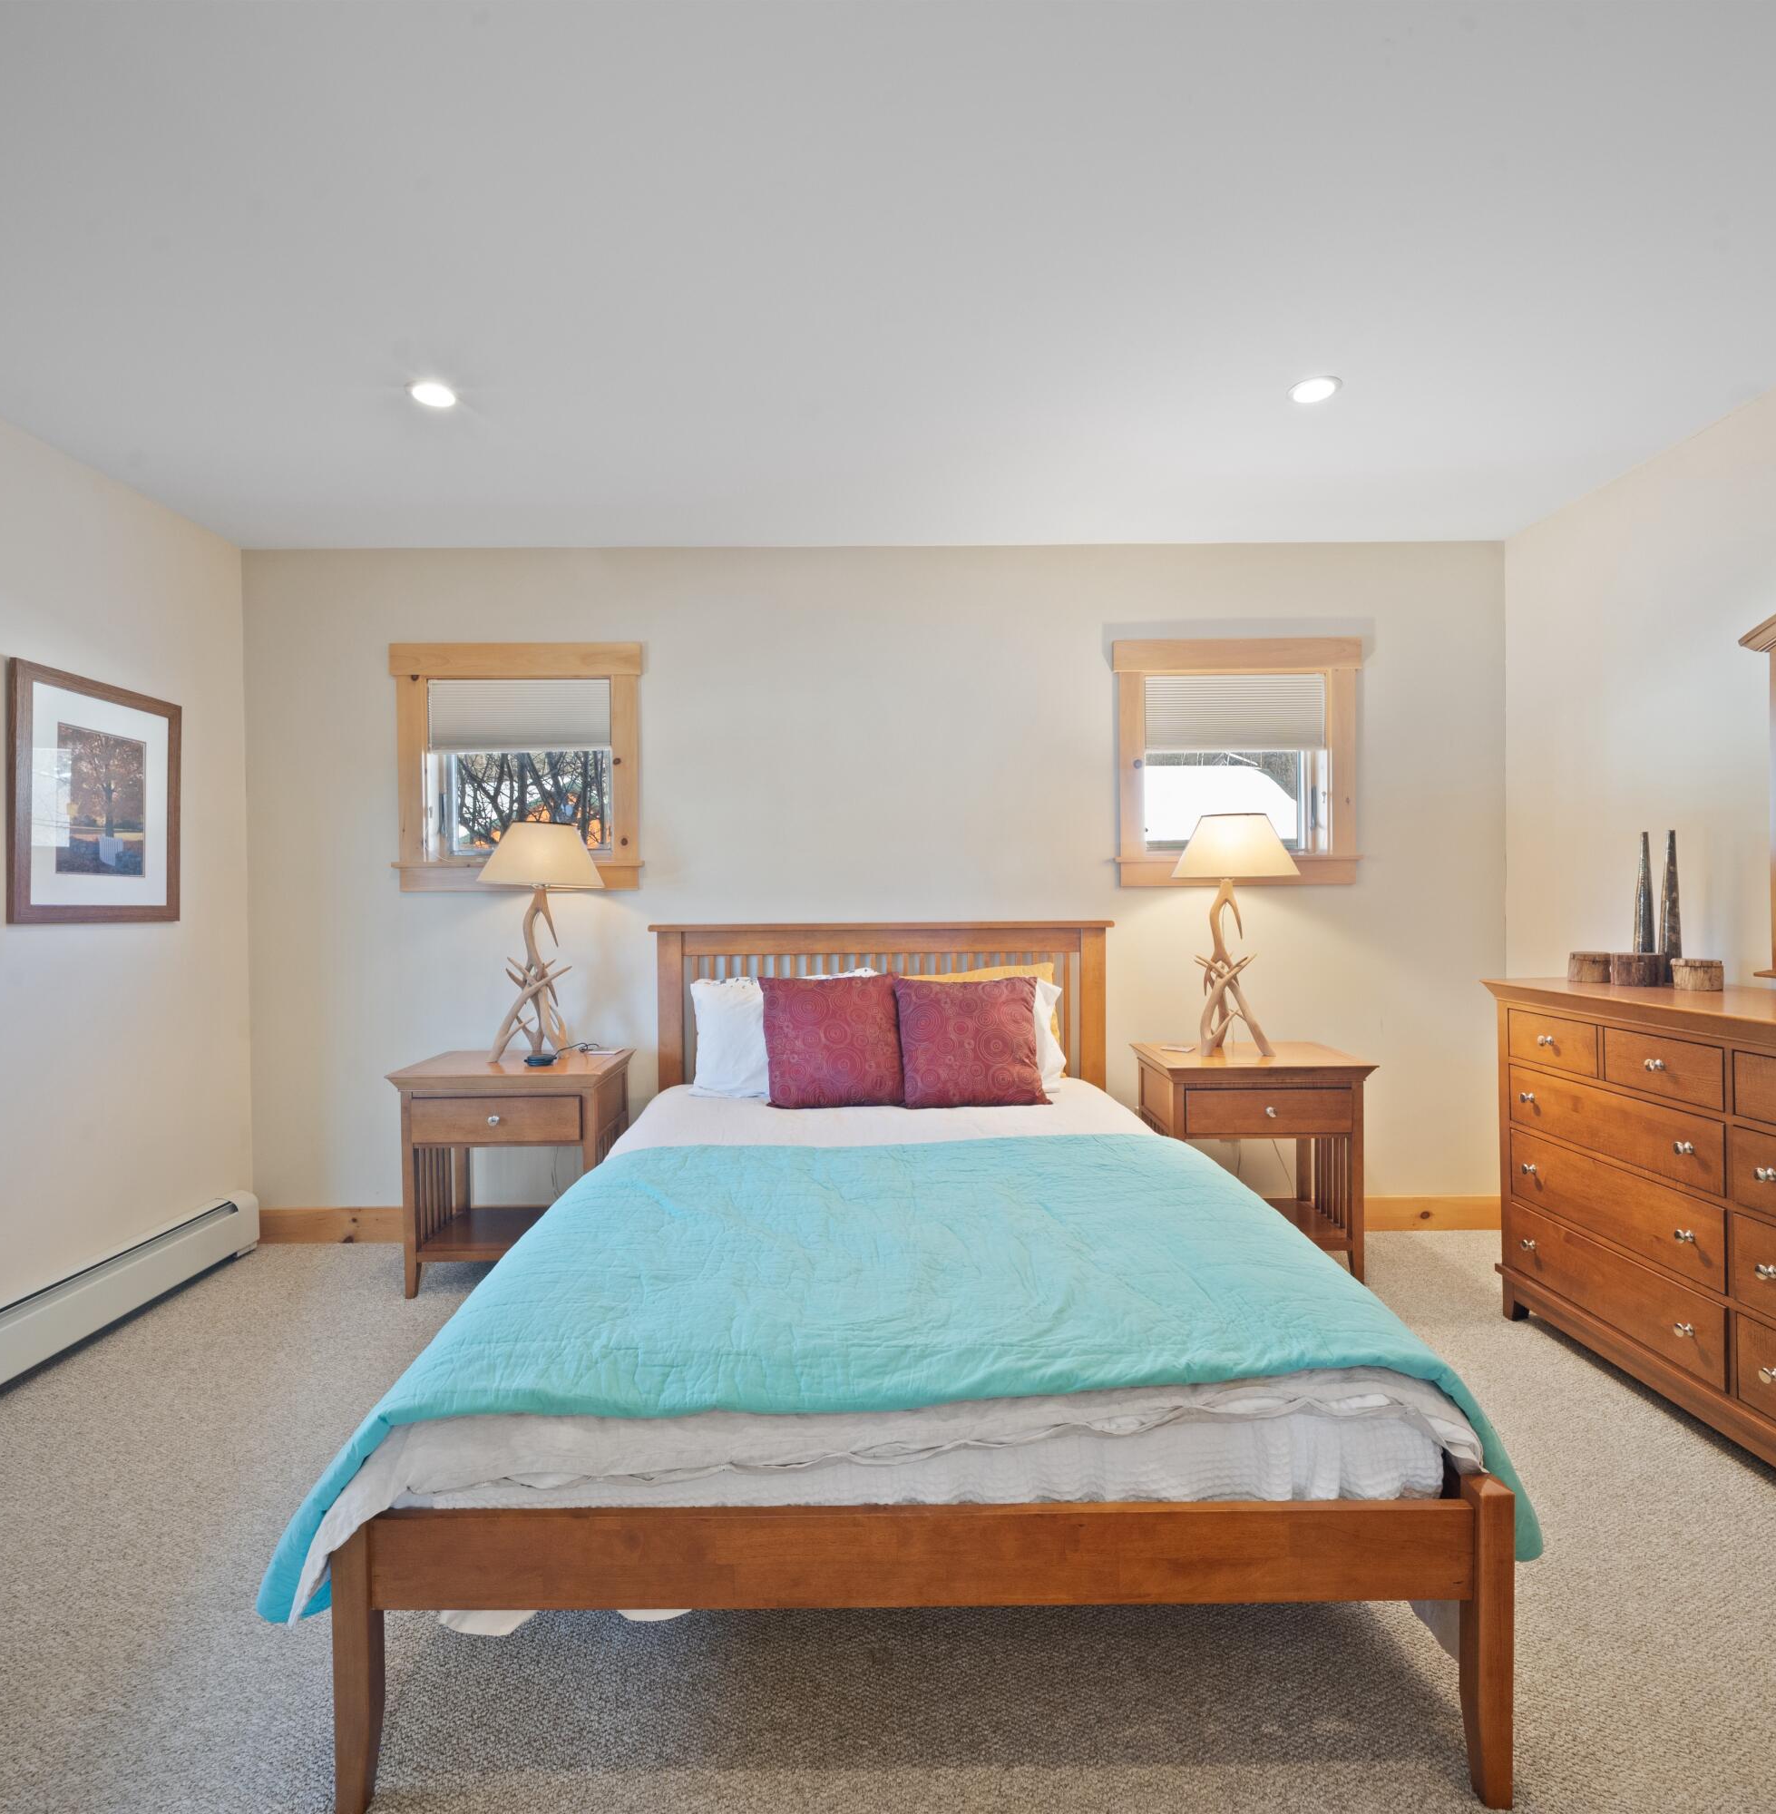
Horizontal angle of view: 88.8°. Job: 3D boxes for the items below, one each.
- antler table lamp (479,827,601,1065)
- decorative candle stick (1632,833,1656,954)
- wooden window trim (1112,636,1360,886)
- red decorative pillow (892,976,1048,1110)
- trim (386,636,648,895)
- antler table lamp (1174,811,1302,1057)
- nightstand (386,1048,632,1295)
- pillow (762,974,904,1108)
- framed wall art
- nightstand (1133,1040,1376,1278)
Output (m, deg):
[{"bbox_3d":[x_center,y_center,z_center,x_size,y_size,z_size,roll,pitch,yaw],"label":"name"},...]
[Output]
[{"bbox_3d":[-1.120,0.117,2.931,0.415,0.775,0.415,0,1,0],"label":"antler table lamp"},{"bbox_3d":[2.056,0.000,2.470,0.062,0.405,0.062,0,1,0],"label":"decorative candle stick"},{"bbox_3d":[1.230,-0.506,3.227,0.870,0.865,0.100,0,1,0],"label":"wooden window trim"},{"bbox_3d":[0.251,0.422,2.816,0.450,0.420,0.150,0,-19,0],"label":"red decorative pillow"},{"bbox_3d":[-1.297,-0.489,3.215,0.880,0.865,0.100,0,1,0],"label":"trim"},{"bbox_3d":[1.133,0.092,2.942,0.415,0.785,0.415,0,1,0],"label":"antler table lamp"},{"bbox_3d":[-1.187,0.845,2.943,0.625,0.678,0.465,0,1,0],"label":"nightstand"},{"bbox_3d":[-0.175,0.419,2.814,0.430,0.420,0.150,0,-19,0],"label":"pillow"},{"bbox_3d":[-2.240,-0.293,2.587,0.030,0.680,0.575,0,1,0],"label":"framed wall art"},{"bbox_3d":[1.188,0.825,2.979,0.625,0.678,0.460,0,1,0],"label":"nightstand"}]

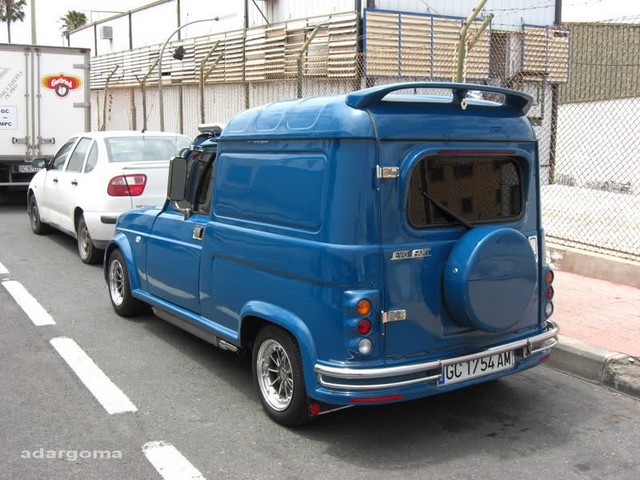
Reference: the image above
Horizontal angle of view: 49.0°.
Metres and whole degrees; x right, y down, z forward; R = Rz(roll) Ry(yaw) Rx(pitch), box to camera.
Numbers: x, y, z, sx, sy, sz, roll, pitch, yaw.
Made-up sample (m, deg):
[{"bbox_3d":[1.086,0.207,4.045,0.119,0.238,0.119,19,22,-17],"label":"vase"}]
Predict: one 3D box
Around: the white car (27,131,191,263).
[{"bbox_3d":[-2.544,-0.657,8.915,1.640,1.420,4.140,-5,10,-33],"label":"white car"}]

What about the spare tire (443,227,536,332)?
[{"bbox_3d":[0.826,0.179,3.417,0.500,0.500,0.165,-5,6,-34],"label":"spare tire"}]

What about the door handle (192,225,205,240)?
[{"bbox_3d":[-0.726,-0.038,4.246,0.030,0.080,0.110,-5,10,-34],"label":"door handle"}]

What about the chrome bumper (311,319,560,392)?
[{"bbox_3d":[0.760,0.559,3.445,1.550,0.125,0.250,-5,10,-34],"label":"chrome bumper"}]

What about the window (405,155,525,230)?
[{"bbox_3d":[0.725,-0.242,3.419,0.780,0.325,0.035,-5,6,-34],"label":"window"}]

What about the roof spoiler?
[{"bbox_3d":[0.651,-0.688,3.436,1.120,0.140,0.270,-5,10,-34],"label":"roof spoiler"}]

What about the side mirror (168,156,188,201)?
[{"bbox_3d":[-0.871,-0.377,4.312,0.120,0.270,0.050,-7,11,-40],"label":"side mirror"}]

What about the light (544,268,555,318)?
[{"bbox_3d":[1.238,0.289,3.826,0.088,0.270,0.050,-5,10,-34],"label":"light"}]

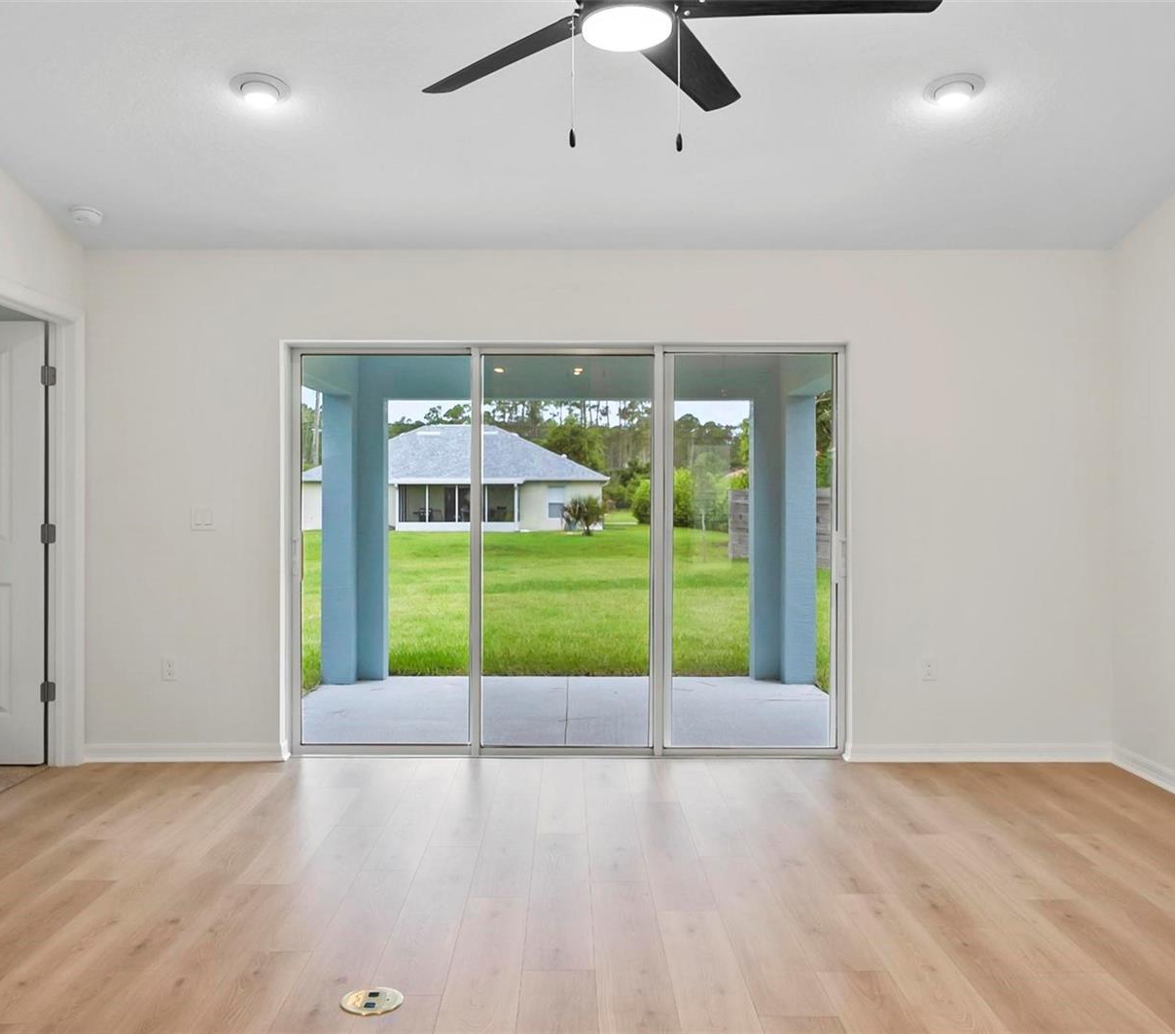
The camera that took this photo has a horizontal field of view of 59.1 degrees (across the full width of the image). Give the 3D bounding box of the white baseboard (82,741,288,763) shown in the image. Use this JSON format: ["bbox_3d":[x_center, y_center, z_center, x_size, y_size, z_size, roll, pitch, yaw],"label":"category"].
[{"bbox_3d":[-1.914,1.119,4.922,0.980,0.090,0.018,0,0,0],"label":"white baseboard"}]

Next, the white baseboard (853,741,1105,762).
[{"bbox_3d":[1.864,1.119,4.922,1.265,0.090,0.018,0,0,0],"label":"white baseboard"}]

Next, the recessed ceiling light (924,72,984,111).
[{"bbox_3d":[1.302,-1.500,3.680,0.203,0.045,0.203,0,-11,0],"label":"recessed ceiling light"}]

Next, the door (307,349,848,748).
[{"bbox_3d":[-0.098,0.162,5.125,2.690,2.010,0.110,0,0,0],"label":"door"}]

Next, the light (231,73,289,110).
[{"bbox_3d":[-1.160,-1.500,3.680,0.203,0.045,0.203,0,-11,0],"label":"light"}]

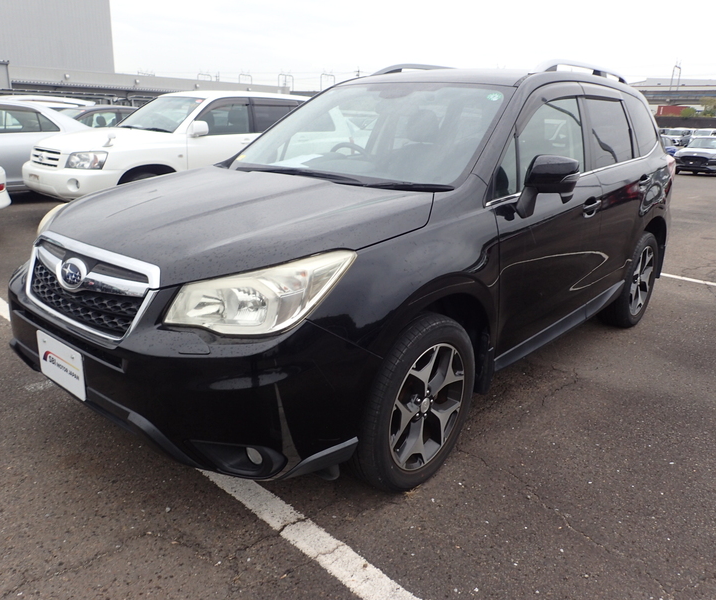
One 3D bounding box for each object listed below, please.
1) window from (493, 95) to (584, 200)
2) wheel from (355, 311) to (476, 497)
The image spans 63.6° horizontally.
[{"bbox_3d":[0.847,-0.754,2.688,0.060,0.480,1.020,-2,10,42],"label":"window"},{"bbox_3d":[0.197,0.379,2.227,0.225,0.700,0.700,15,22,39],"label":"wheel"}]

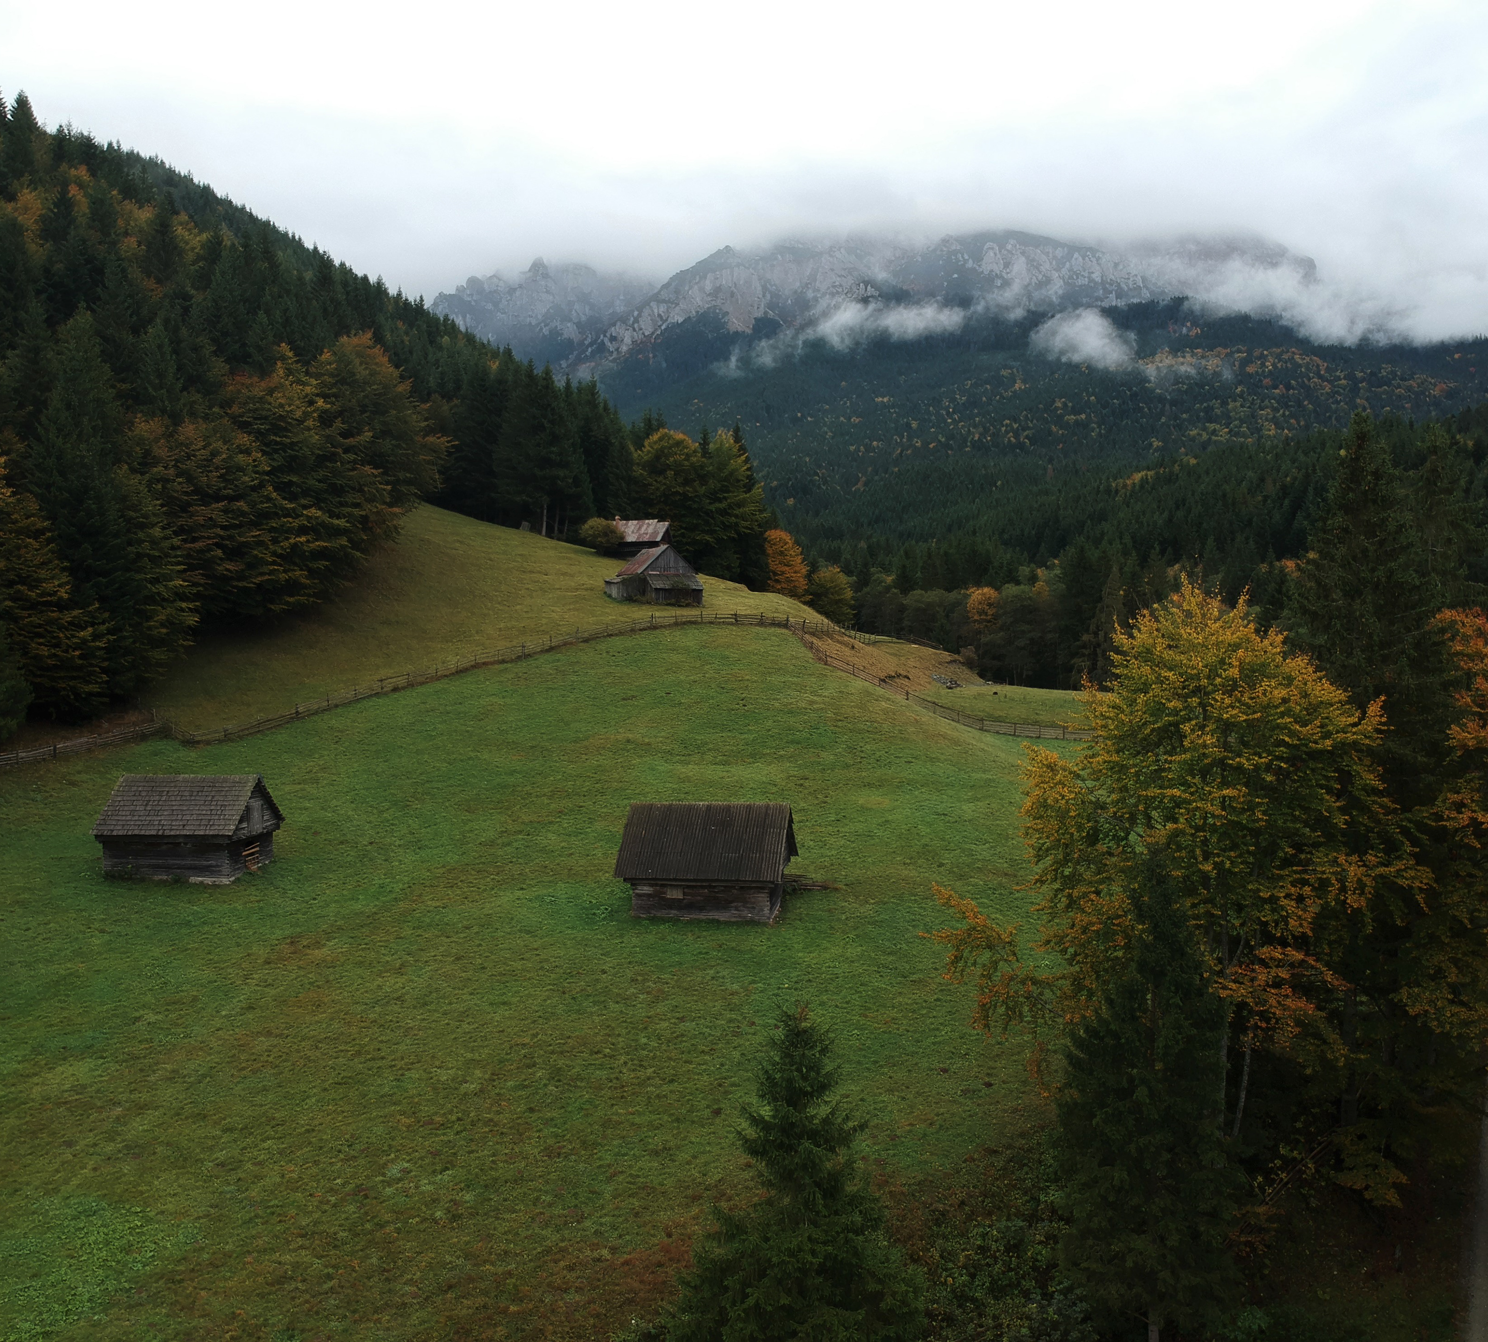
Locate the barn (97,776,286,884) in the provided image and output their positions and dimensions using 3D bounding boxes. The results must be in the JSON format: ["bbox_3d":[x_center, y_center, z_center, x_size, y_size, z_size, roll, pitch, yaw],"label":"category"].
[{"bbox_3d":[-24.115,6.606,56.460,6.500,4.148,4.262,0,3,10],"label":"barn"}]

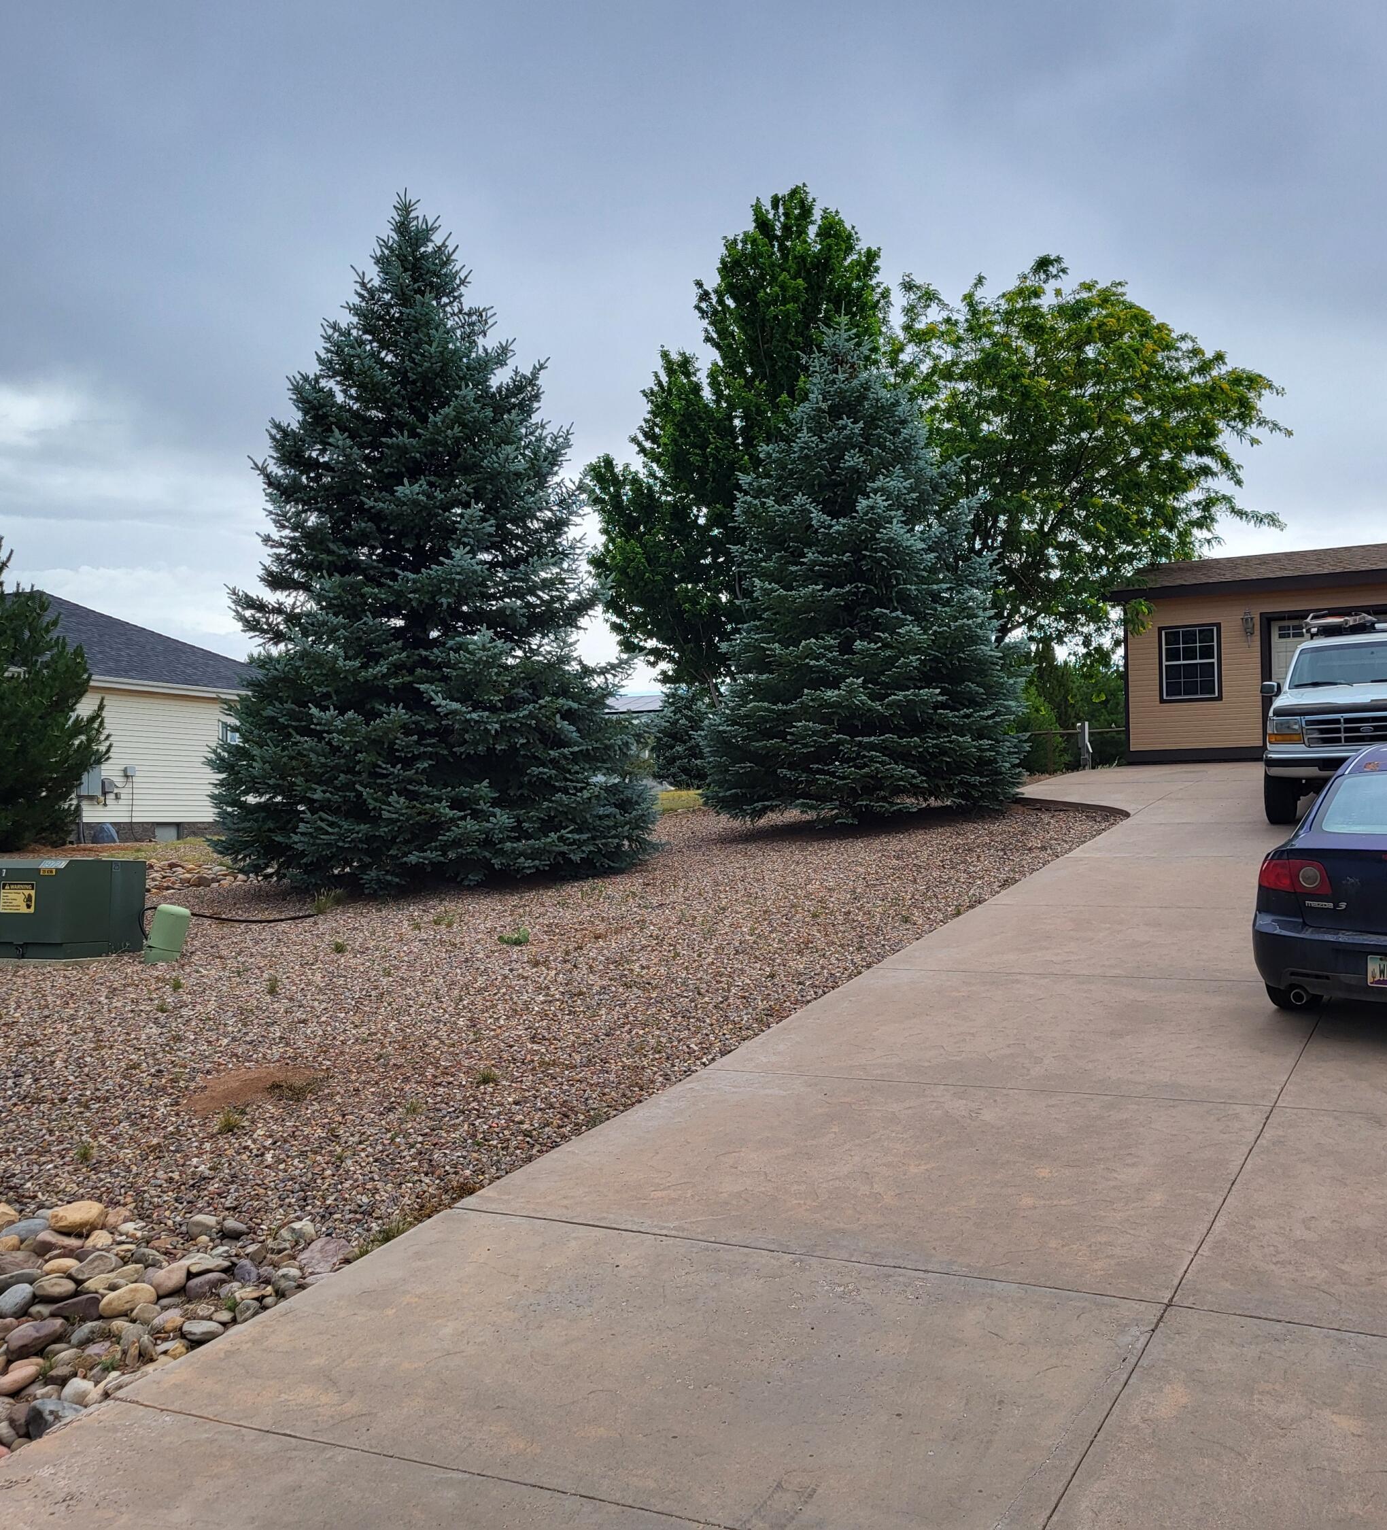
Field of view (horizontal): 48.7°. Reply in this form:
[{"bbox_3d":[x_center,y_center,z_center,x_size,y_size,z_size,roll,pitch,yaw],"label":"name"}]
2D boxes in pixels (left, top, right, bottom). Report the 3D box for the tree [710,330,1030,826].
[{"bbox_3d":[2.412,-2.790,22.104,4.617,7.030,4.617,-1,-2,6],"label":"tree"}]

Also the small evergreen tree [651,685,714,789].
[{"bbox_3d":[-0.168,-0.506,28.519,1.400,1.990,1.400,-1,-2,0],"label":"small evergreen tree"}]

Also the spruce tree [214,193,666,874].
[{"bbox_3d":[-3.280,-2.905,19.008,5.405,8.450,5.405,0,-2,-10],"label":"spruce tree"}]

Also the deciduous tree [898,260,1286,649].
[{"bbox_3d":[6.855,-4.359,27.162,6.939,9.342,6.939,-1,-2,14],"label":"deciduous tree"}]

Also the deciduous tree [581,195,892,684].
[{"bbox_3d":[0.897,-4.820,27.179,5.754,11.076,5.754,-1,-2,2],"label":"deciduous tree"}]

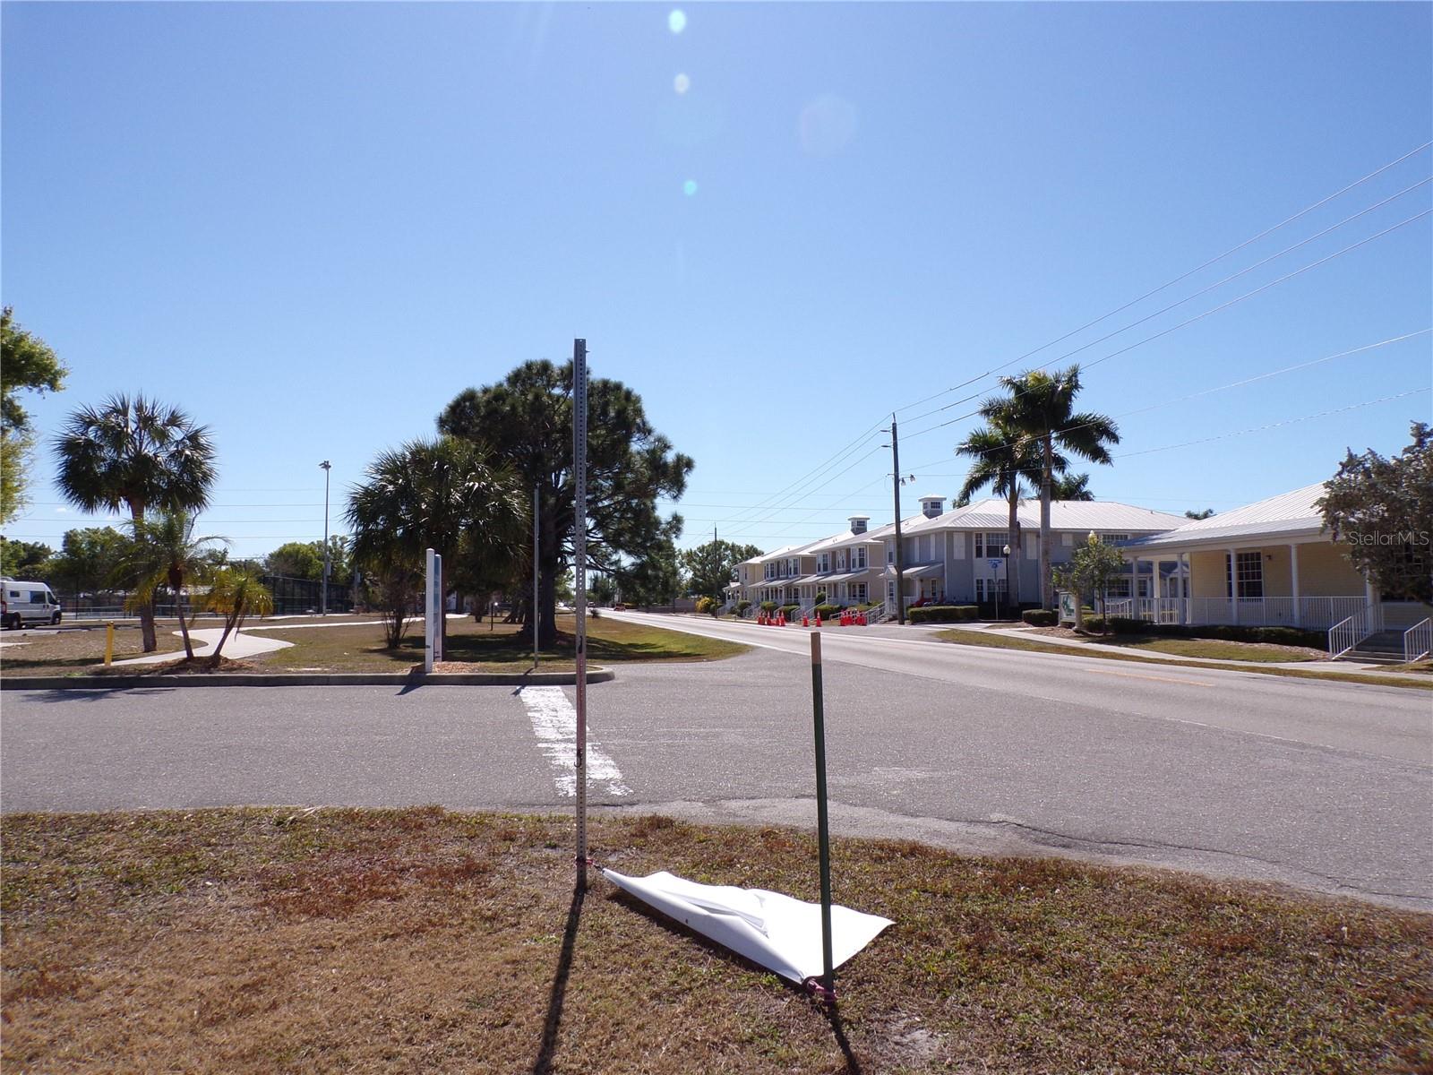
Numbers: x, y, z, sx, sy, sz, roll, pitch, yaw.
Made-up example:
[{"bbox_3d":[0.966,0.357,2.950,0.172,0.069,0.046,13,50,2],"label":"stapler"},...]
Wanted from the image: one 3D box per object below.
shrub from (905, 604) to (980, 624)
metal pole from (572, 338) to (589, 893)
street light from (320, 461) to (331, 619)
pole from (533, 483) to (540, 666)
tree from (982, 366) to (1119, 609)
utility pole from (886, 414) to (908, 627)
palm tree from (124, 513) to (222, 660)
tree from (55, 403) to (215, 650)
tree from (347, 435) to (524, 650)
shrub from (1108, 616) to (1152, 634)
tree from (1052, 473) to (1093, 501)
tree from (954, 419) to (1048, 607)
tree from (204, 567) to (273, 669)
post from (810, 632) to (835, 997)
[{"bbox_3d":[12.961,4.411,56.637,4.000,0.970,1.400,1,-4,-9],"label":"shrub"},{"bbox_3d":[-0.718,0.389,5.266,0.060,2.930,0.050,0,-4,0],"label":"metal pole"},{"bbox_3d":[-30.874,0.037,78.142,0.950,12.220,0.800,0,-3,0],"label":"street light"},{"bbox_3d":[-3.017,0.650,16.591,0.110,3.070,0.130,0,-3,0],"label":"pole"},{"bbox_3d":[16.845,-2.221,50.252,6.800,13.120,6.500,0,-4,0],"label":"tree"},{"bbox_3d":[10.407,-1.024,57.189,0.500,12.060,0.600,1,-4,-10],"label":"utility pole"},{"bbox_3d":[-13.664,1.159,24.978,2.500,3.710,2.400,0,-4,0],"label":"palm tree"},{"bbox_3d":[-14.052,-0.367,23.866,3.850,6.130,3.800,0,-3,0],"label":"tree"},{"bbox_3d":[-6.900,0.092,24.239,4.350,5.220,4.200,0,-3,0],"label":"tree"},{"bbox_3d":[16.156,3.437,38.859,1.200,0.700,1.500,1,-4,-10],"label":"shrub"},{"bbox_3d":[30.007,0.500,85.127,5.200,12.100,5.000,0,-3,0],"label":"tree"},{"bbox_3d":[15.787,-0.905,53.172,5.800,10.940,5.600,0,-4,0],"label":"tree"},{"bbox_3d":[-8.554,1.417,17.747,1.270,1.770,1.250,0,-3,0],"label":"tree"},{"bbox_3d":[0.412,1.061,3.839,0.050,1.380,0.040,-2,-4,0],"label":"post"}]

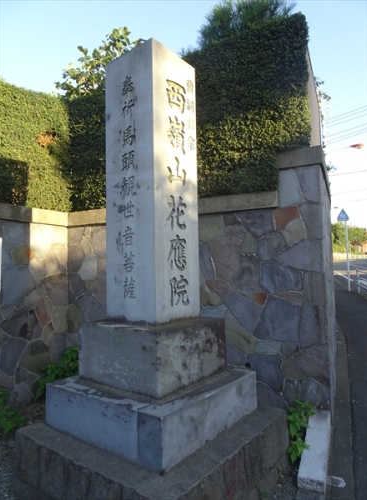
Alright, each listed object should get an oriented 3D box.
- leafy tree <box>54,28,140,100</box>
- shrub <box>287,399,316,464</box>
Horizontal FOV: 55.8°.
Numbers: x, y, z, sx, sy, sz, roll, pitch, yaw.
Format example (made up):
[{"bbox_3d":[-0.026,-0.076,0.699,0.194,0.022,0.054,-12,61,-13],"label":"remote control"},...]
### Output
[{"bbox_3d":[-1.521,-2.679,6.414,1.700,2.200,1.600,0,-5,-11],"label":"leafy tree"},{"bbox_3d":[0.885,1.361,2.600,0.220,0.360,0.270,-3,-5,24],"label":"shrub"}]

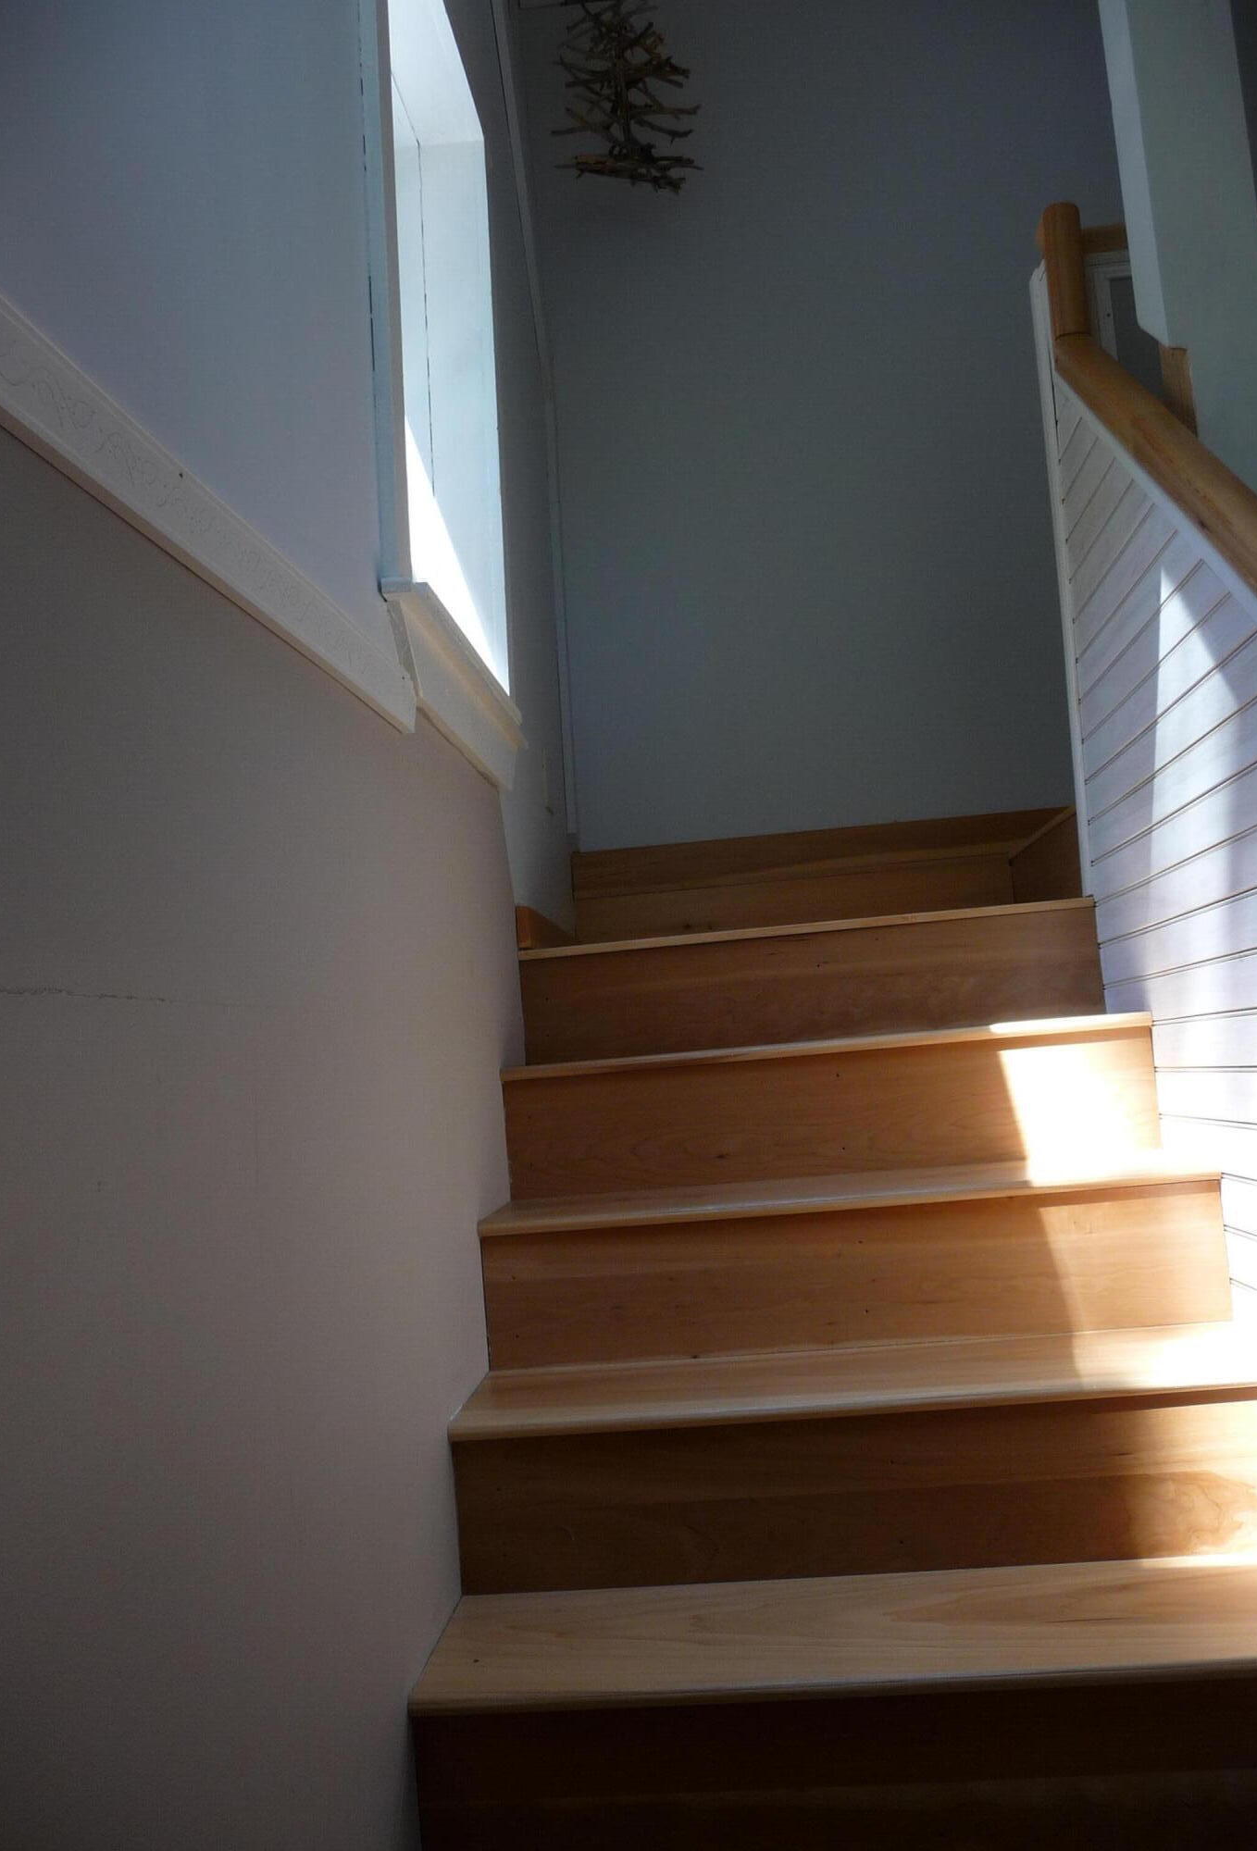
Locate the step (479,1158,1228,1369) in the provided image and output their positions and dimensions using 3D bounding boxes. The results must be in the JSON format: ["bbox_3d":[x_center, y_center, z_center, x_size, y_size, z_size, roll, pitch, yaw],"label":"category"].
[{"bbox_3d":[0.297,0.458,2.077,0.960,0.195,0.266,-5,-4,5],"label":"step"}]

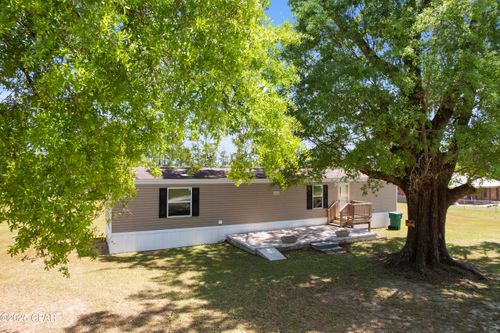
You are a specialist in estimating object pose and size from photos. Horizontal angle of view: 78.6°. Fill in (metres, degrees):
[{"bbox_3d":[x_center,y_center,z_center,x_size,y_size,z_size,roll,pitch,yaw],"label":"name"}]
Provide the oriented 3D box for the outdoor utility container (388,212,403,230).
[{"bbox_3d":[9.884,3.705,20.664,0.830,1.100,0.660,1,-1,-30],"label":"outdoor utility container"}]

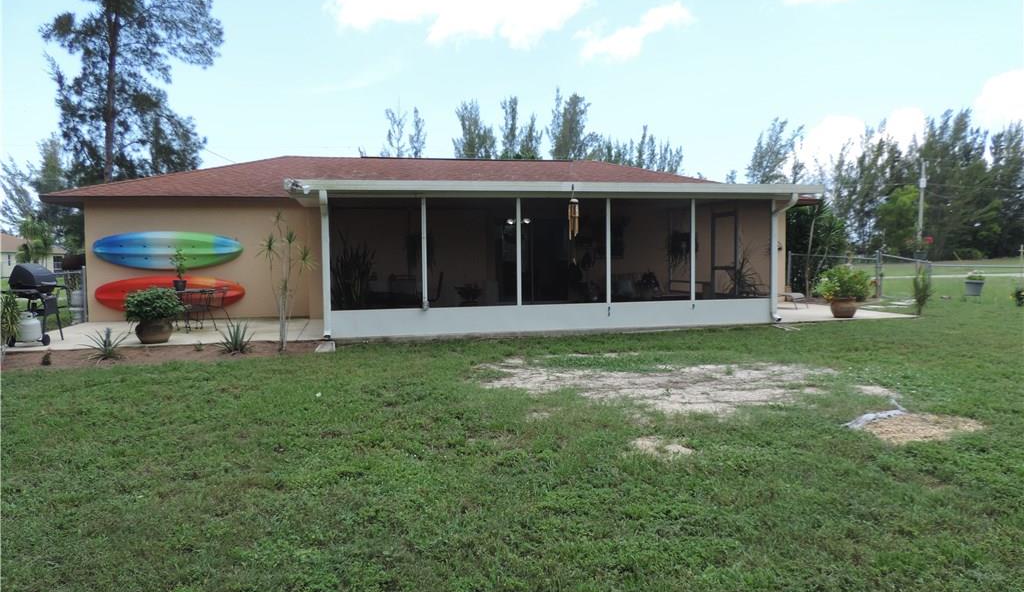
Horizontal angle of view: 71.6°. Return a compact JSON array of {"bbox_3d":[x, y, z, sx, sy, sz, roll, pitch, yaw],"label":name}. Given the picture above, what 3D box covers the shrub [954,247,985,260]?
[{"bbox_3d":[48.972,-4.549,76.000,3.100,1.450,2.600,-1,3,-12],"label":"shrub"}]

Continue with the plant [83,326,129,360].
[{"bbox_3d":[-5.769,0.653,10.126,0.600,0.420,0.560,-1,3,-12],"label":"plant"}]

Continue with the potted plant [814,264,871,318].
[{"bbox_3d":[6.424,-0.091,13.800,1.040,1.000,1.000,-1,3,-12],"label":"potted plant"}]

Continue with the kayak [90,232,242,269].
[{"bbox_3d":[-6.870,-0.902,14.234,2.798,0.777,0.340,-1,4,-12],"label":"kayak"}]

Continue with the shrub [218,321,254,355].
[{"bbox_3d":[-4.029,0.600,10.385,0.520,0.450,0.500,-1,3,-12],"label":"shrub"}]

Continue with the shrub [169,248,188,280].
[{"bbox_3d":[-5.933,-0.556,12.650,0.340,0.550,0.340,-1,3,-12],"label":"shrub"}]

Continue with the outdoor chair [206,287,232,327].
[{"bbox_3d":[-5.199,0.209,12.581,0.530,0.770,0.530,-2,4,-15],"label":"outdoor chair"}]

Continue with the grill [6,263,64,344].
[{"bbox_3d":[-7.257,0.133,10.839,0.540,1.190,1.000,-1,4,-9],"label":"grill"}]

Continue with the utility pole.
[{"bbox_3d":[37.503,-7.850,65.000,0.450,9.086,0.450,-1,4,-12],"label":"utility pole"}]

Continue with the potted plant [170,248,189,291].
[{"bbox_3d":[-5.793,-0.458,12.378,0.310,0.740,0.310,-1,4,-12],"label":"potted plant"}]

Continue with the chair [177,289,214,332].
[{"bbox_3d":[-5.500,0.229,12.313,0.560,0.770,0.540,-1,4,0],"label":"chair"}]

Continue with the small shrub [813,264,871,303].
[{"bbox_3d":[6.424,-0.247,13.800,1.040,0.720,0.980,-1,3,-12],"label":"small shrub"}]

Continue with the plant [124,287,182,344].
[{"bbox_3d":[-5.397,0.279,10.782,0.850,0.860,0.850,-1,4,-12],"label":"plant"}]

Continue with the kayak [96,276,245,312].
[{"bbox_3d":[-7.005,-0.045,14.565,2.880,0.720,0.360,-1,3,-12],"label":"kayak"}]

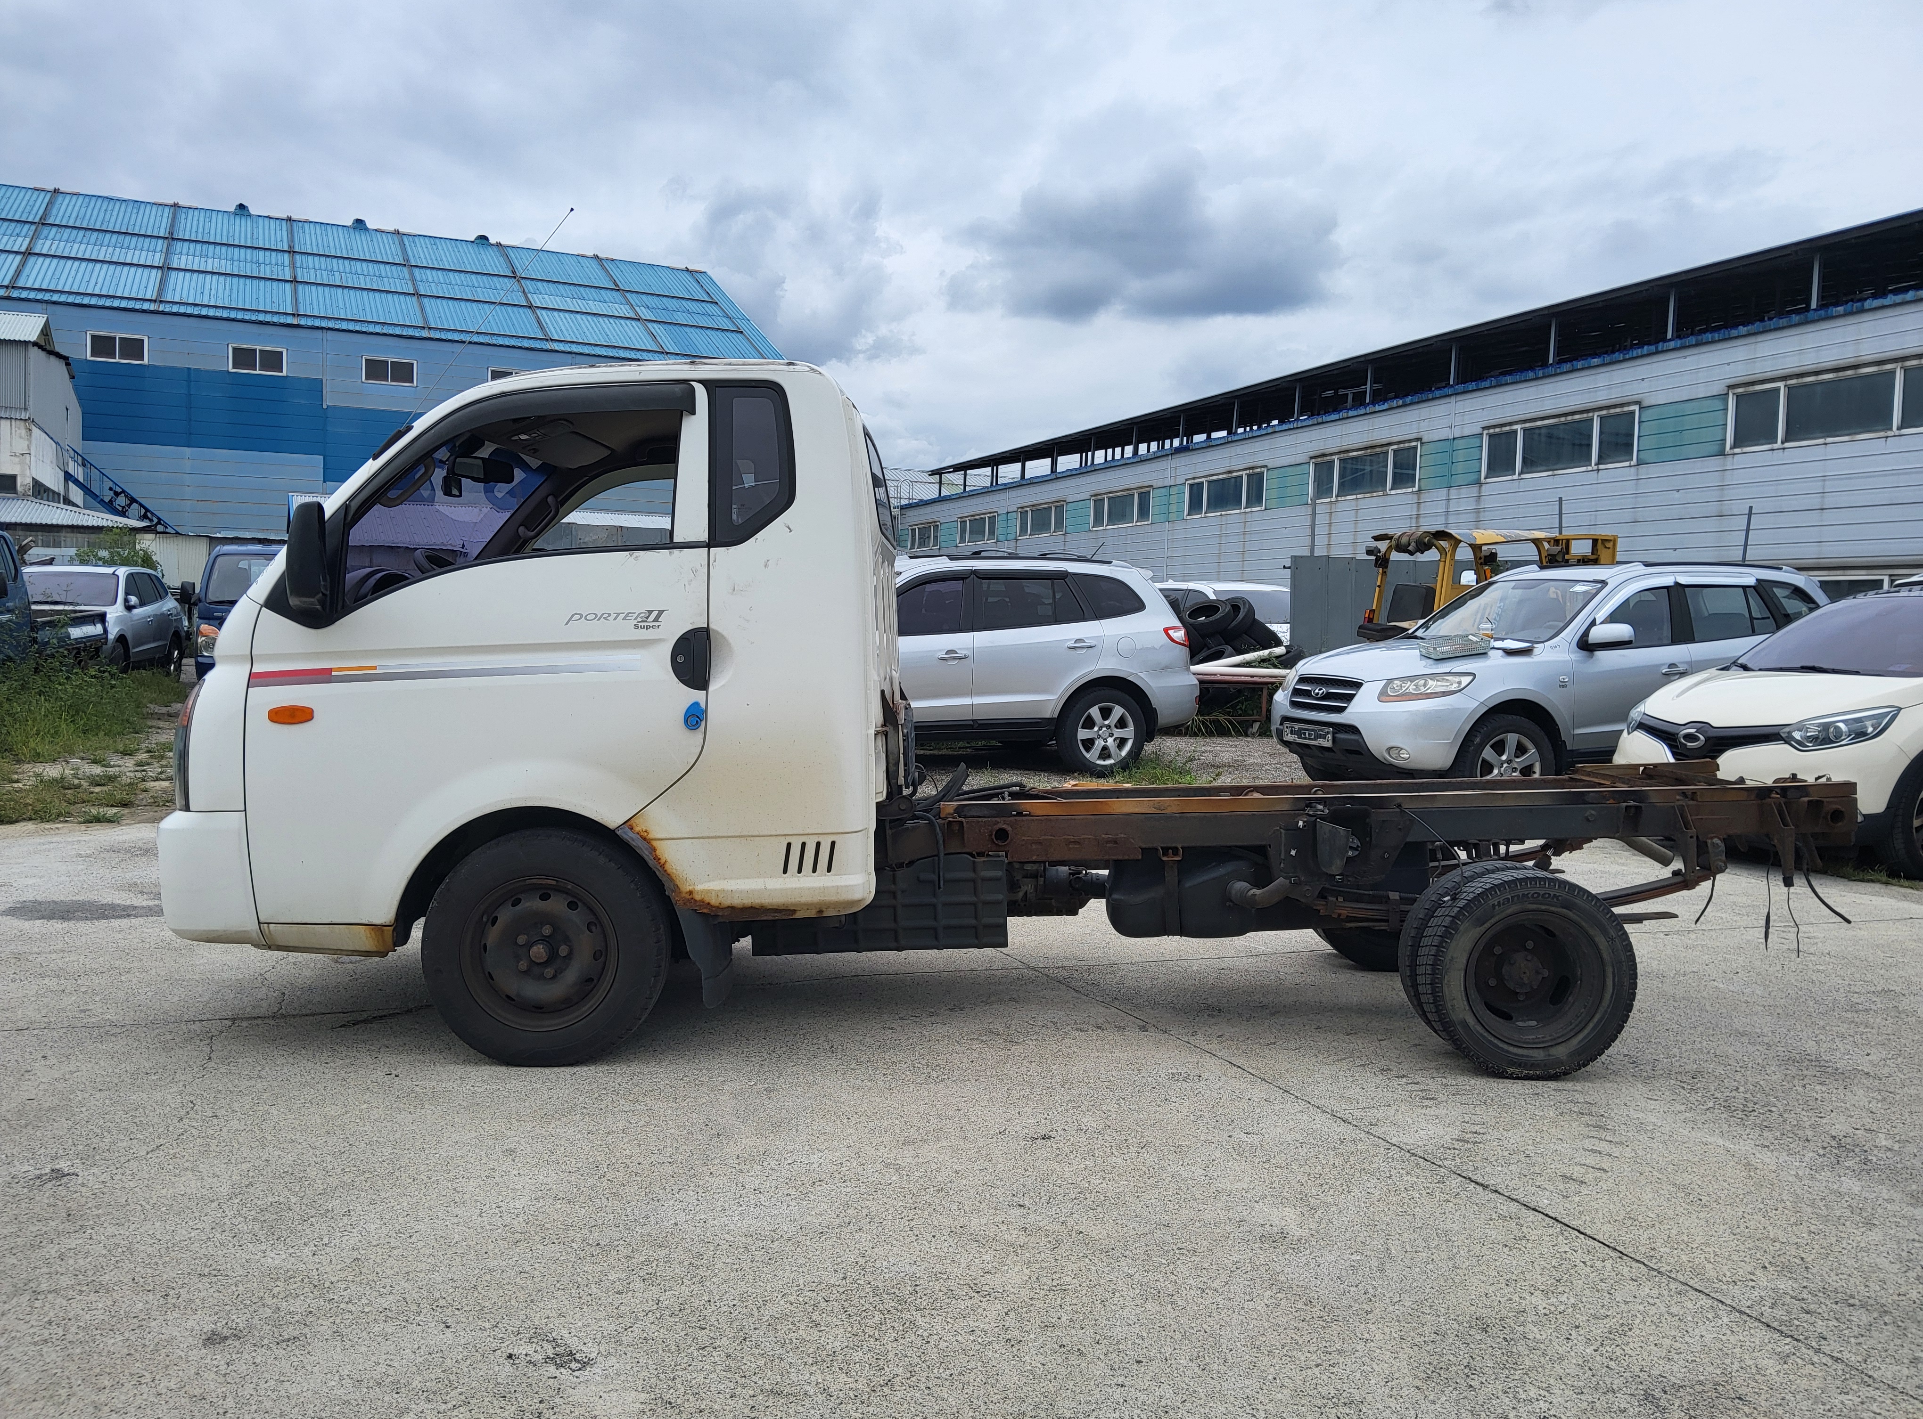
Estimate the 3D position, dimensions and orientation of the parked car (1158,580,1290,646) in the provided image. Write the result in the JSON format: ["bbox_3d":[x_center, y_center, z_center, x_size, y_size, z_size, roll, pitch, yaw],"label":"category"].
[{"bbox_3d":[3.580,-0.790,20.400,1.870,1.830,4.800,0,3,-22],"label":"parked car"}]

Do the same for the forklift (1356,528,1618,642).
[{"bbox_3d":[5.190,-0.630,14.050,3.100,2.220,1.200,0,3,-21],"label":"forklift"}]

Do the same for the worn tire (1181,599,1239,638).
[{"bbox_3d":[3.050,-1.125,17.850,0.650,0.220,0.650,-13,23,5],"label":"worn tire"}]

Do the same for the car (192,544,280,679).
[{"bbox_3d":[-9.130,-1.150,19.700,1.740,1.960,4.950,0,3,-21],"label":"car"}]

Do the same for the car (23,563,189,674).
[{"bbox_3d":[-12.800,-1.240,20.950,1.890,1.760,4.650,1,3,-13],"label":"car"}]

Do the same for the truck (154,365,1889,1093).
[{"bbox_3d":[0.170,-0.045,4.720,5.000,1.980,1.760,1,3,1],"label":"truck"}]

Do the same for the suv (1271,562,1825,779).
[{"bbox_3d":[4.540,-0.210,10.880,4.675,1.760,1.890,-1,3,-23],"label":"suv"}]

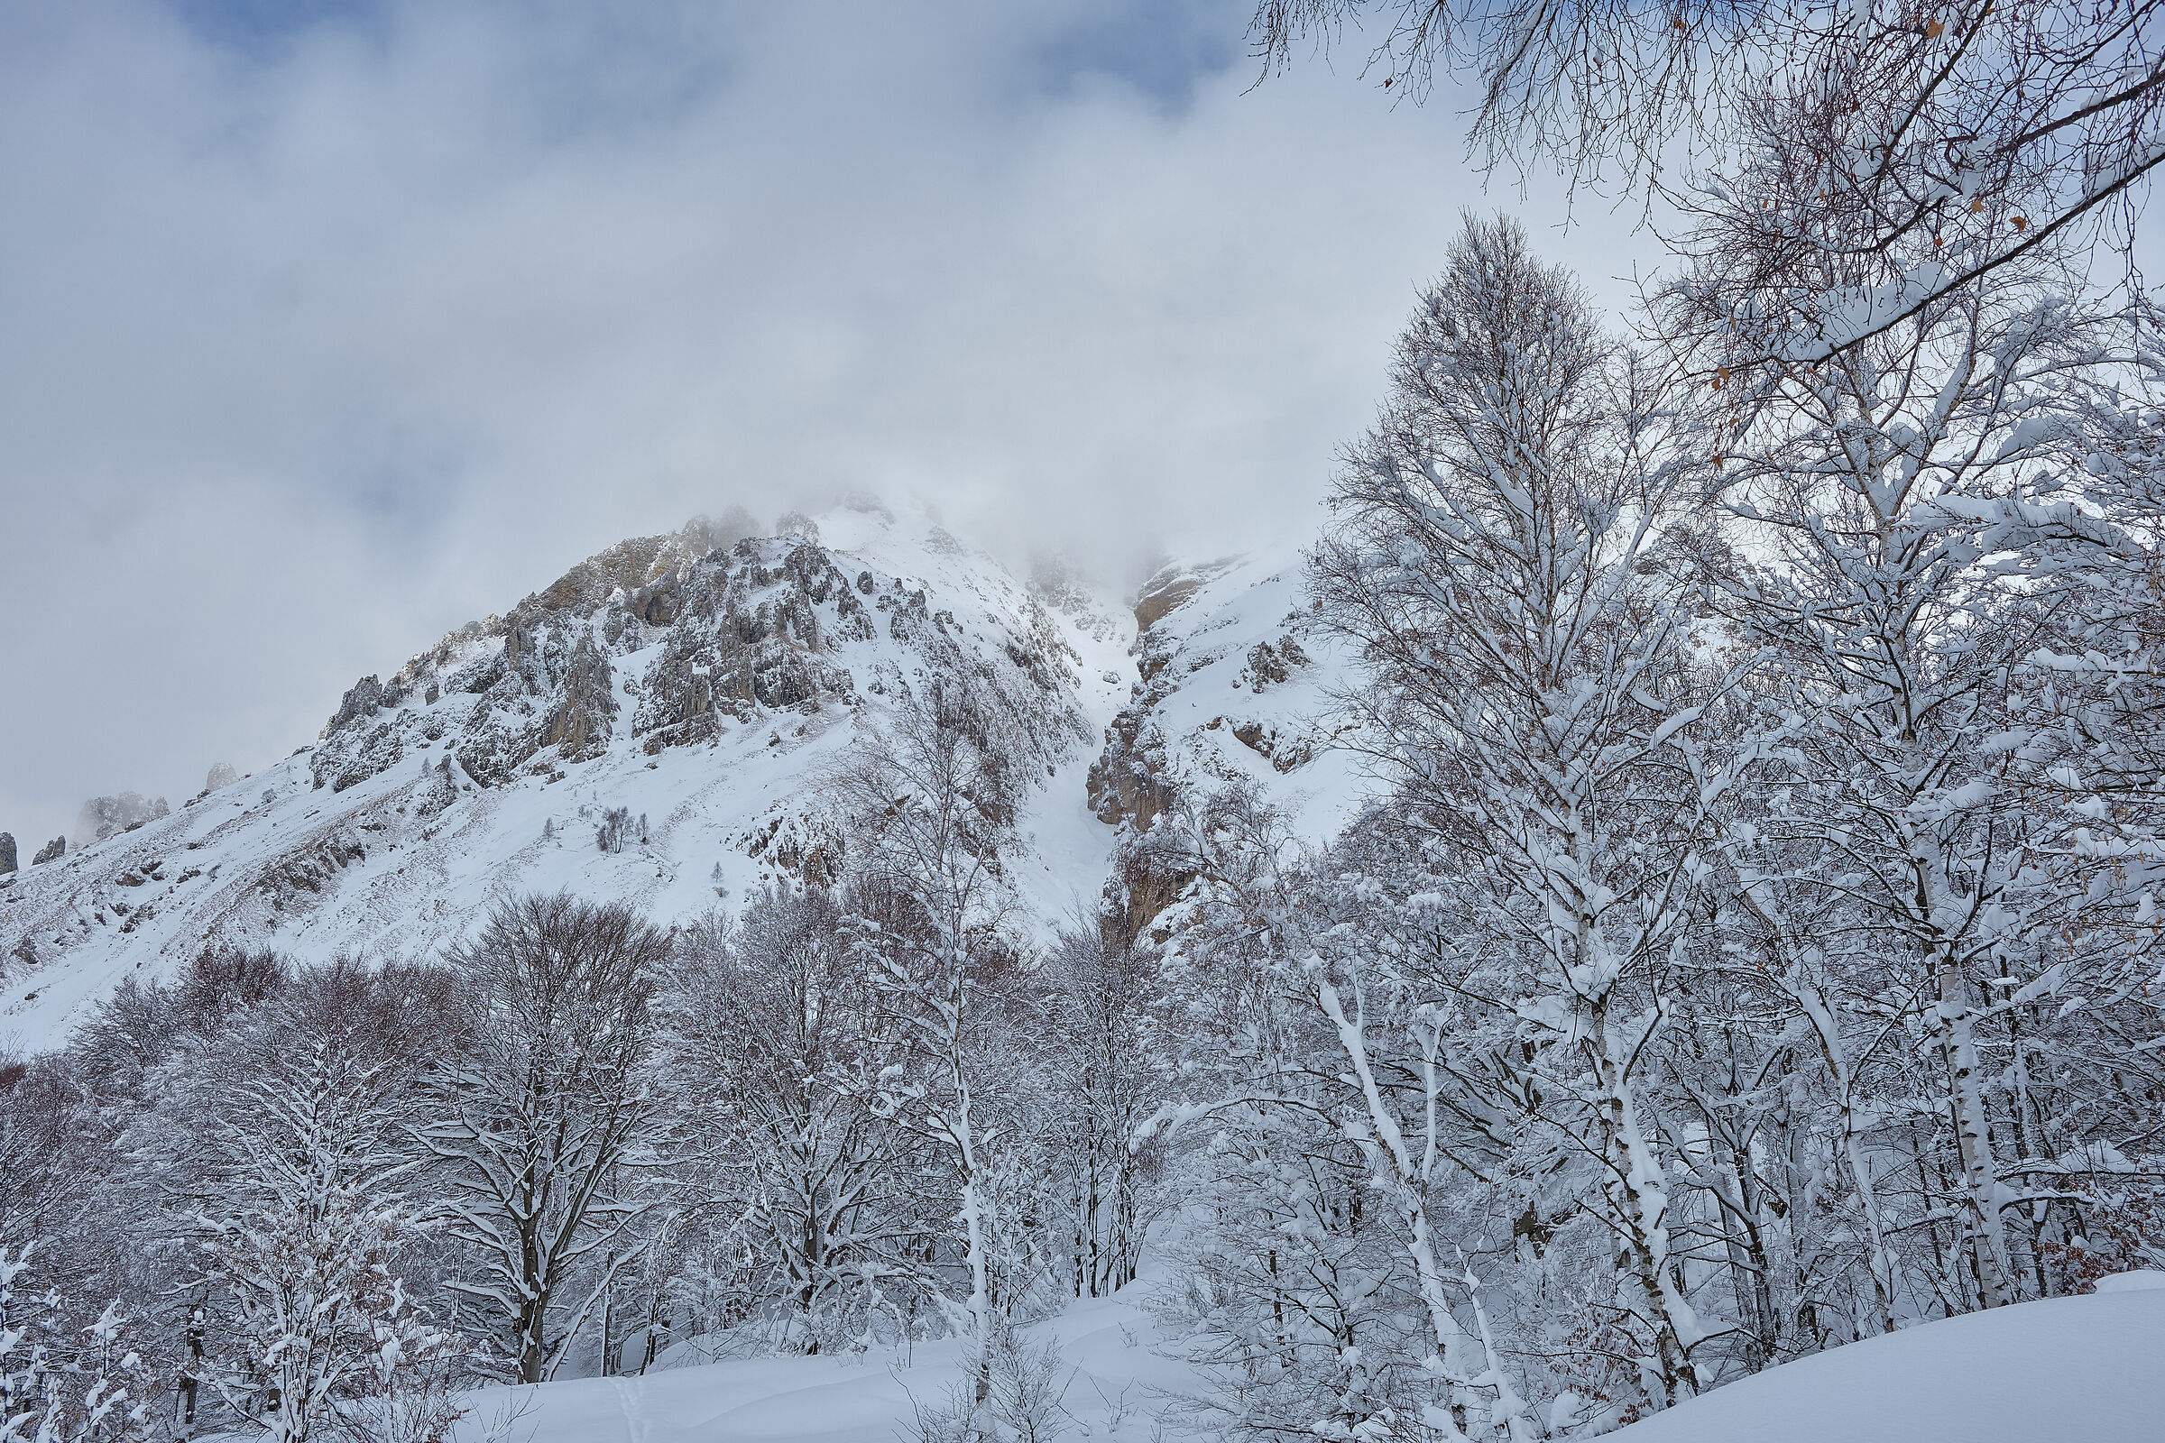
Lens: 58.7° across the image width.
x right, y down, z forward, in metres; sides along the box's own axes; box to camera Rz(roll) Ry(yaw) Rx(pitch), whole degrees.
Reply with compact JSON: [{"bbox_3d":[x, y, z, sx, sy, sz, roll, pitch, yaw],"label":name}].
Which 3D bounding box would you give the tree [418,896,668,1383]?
[{"bbox_3d":[-11.431,8.717,40.703,5.300,10.100,5.200,0,-8,0],"label":"tree"}]

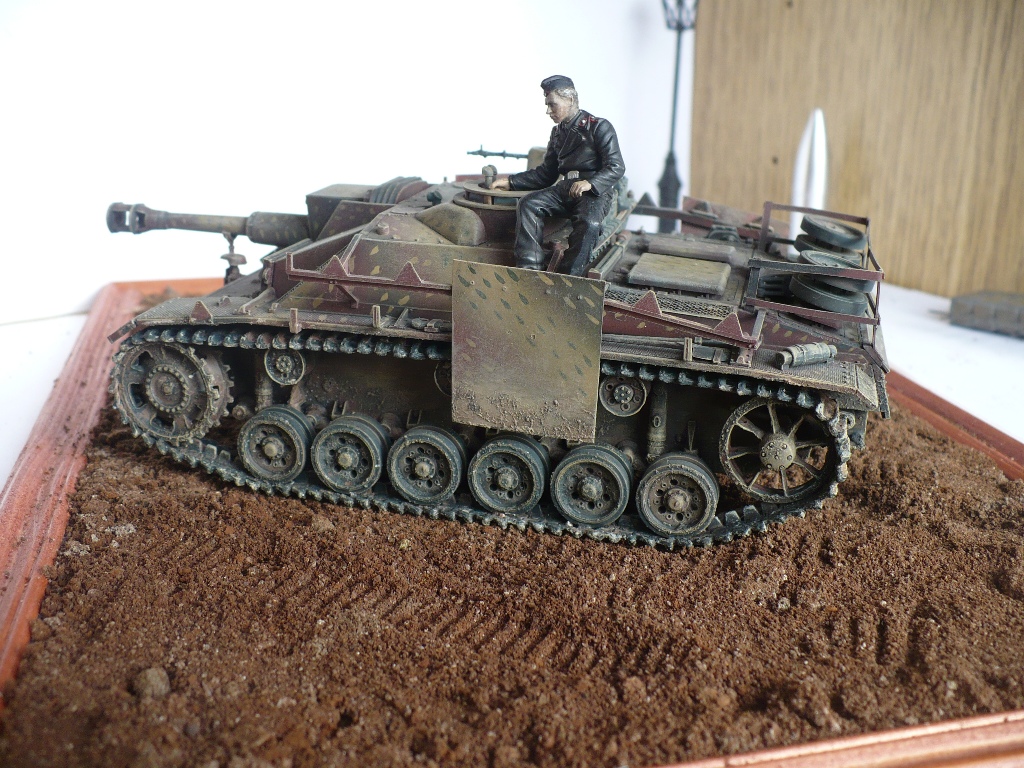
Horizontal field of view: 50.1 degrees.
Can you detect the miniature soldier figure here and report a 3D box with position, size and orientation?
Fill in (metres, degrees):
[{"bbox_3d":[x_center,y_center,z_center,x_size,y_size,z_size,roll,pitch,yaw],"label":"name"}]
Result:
[{"bbox_3d":[0.005,-0.039,0.207,0.028,0.037,0.022,18,26,38],"label":"miniature soldier figure"}]

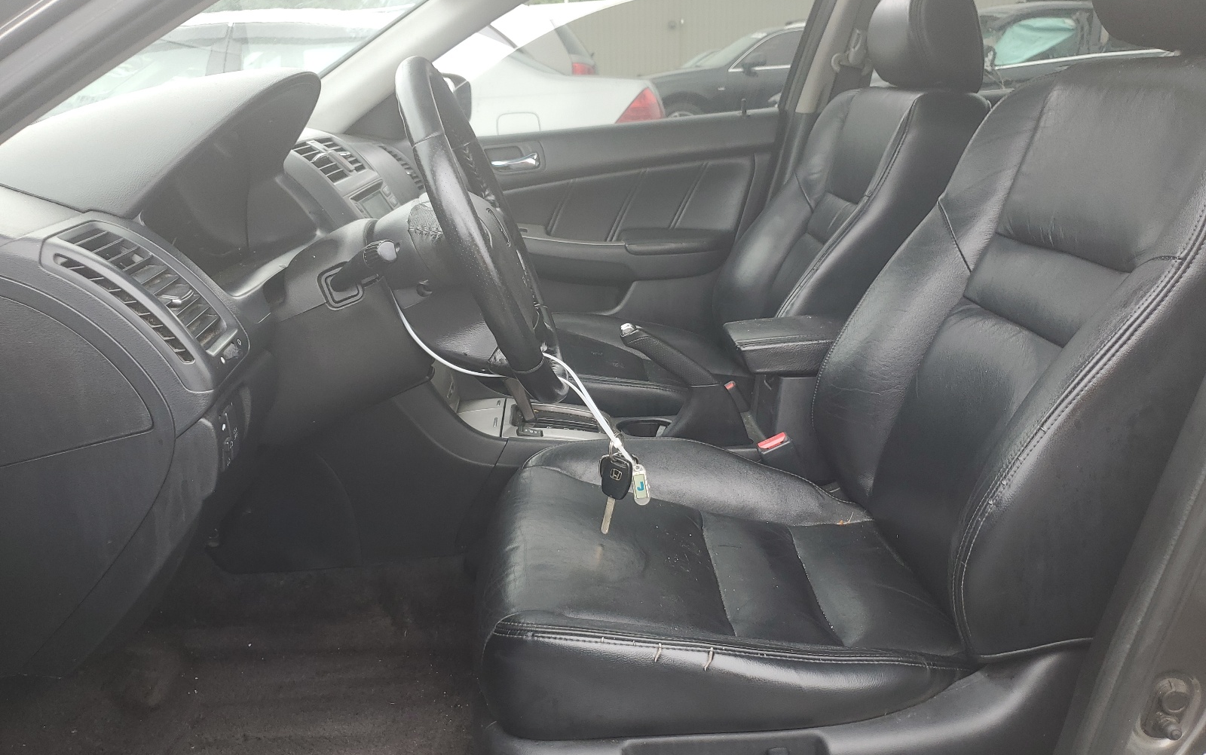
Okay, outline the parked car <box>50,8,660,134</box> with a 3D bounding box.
[{"bbox_3d":[-2.029,-1.525,5.791,4.780,1.450,1.810,-3,19,-2],"label":"parked car"}]

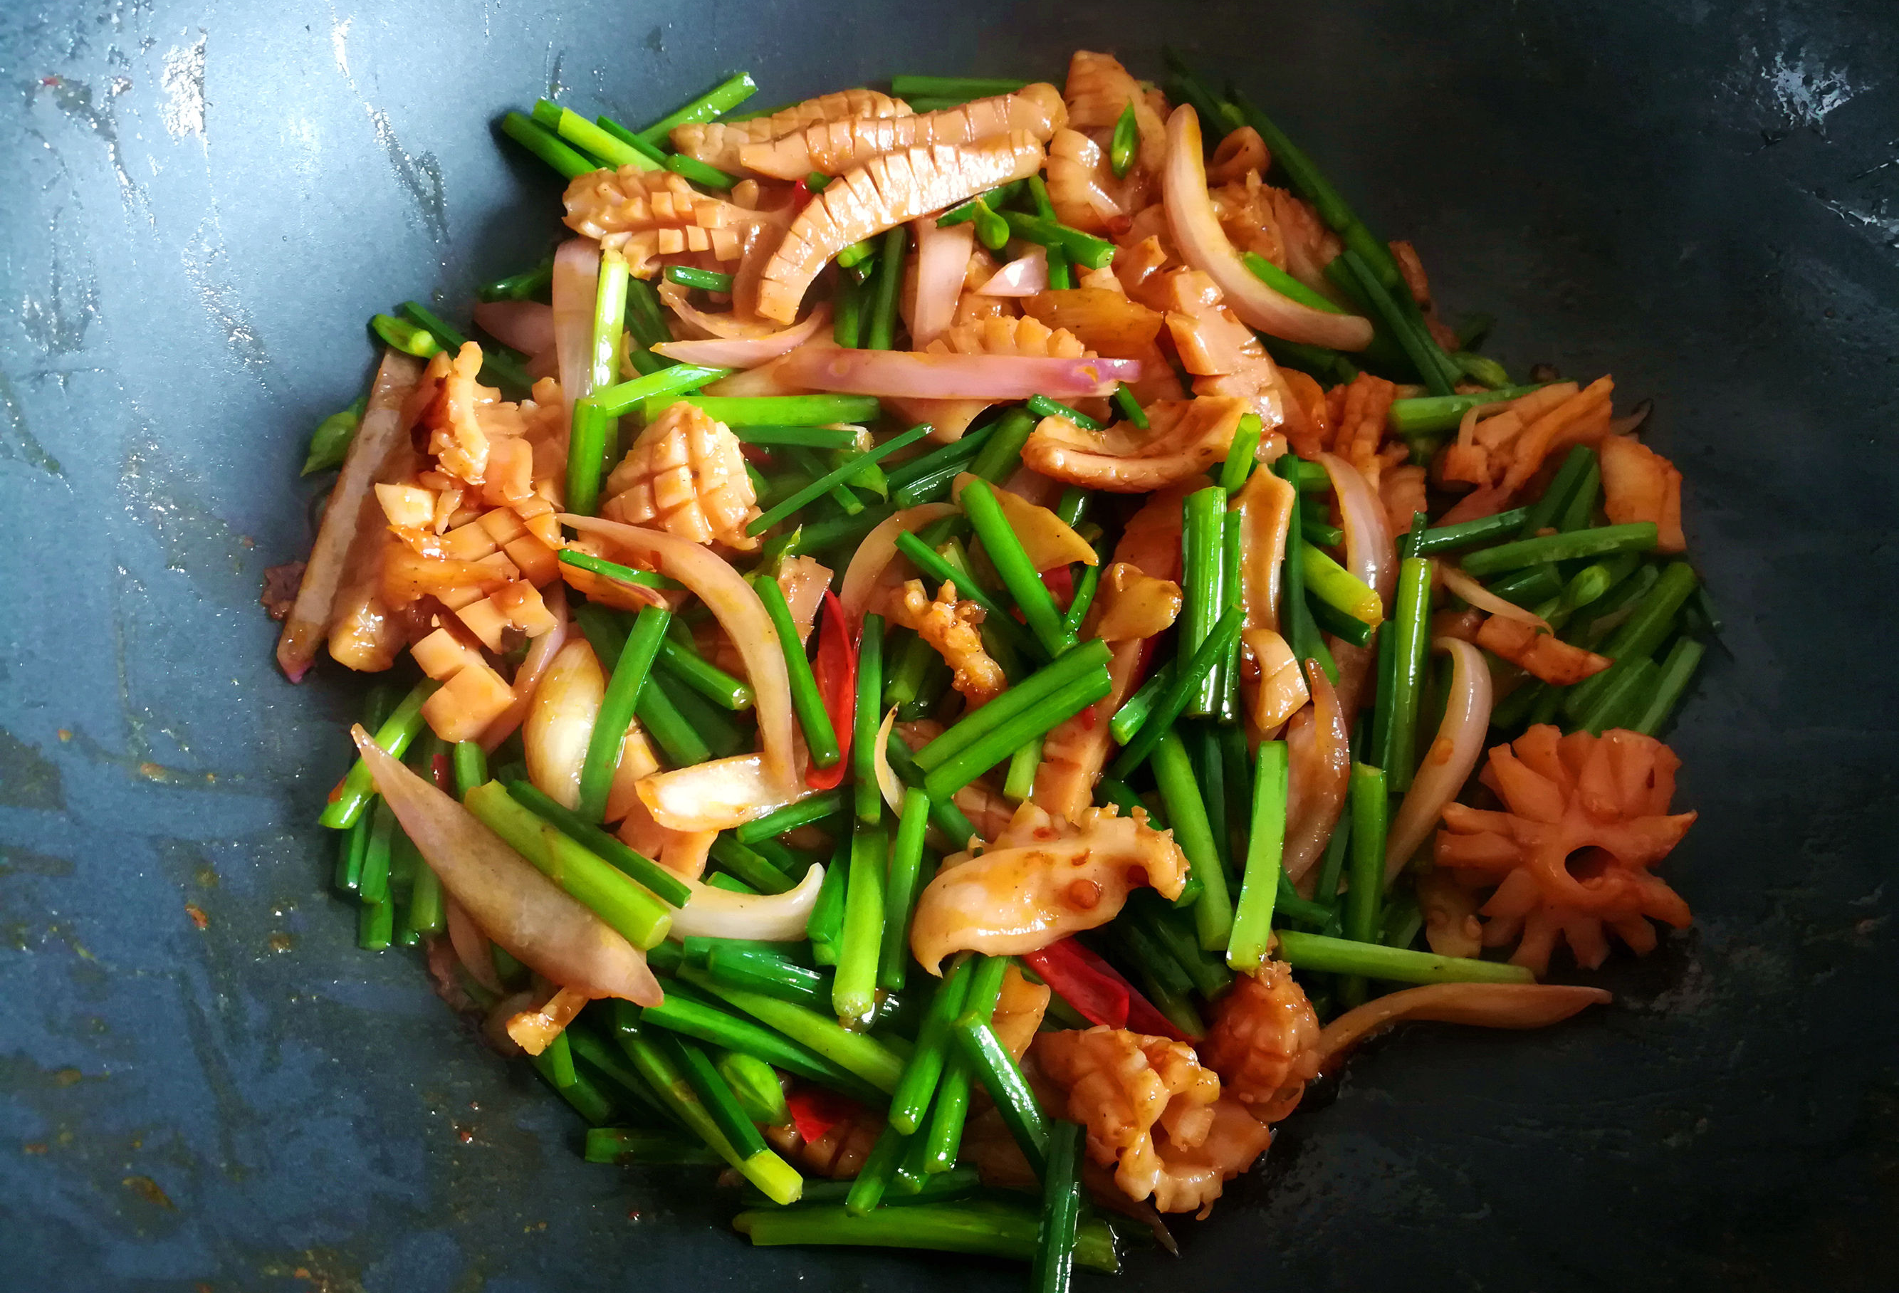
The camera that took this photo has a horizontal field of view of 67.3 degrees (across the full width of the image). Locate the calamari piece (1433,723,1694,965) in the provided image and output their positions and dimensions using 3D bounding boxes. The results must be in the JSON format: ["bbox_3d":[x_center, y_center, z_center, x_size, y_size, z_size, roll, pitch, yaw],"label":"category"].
[{"bbox_3d":[0.112,0.037,0.262,0.045,0.024,0.043,-6,69,18],"label":"calamari piece"}]

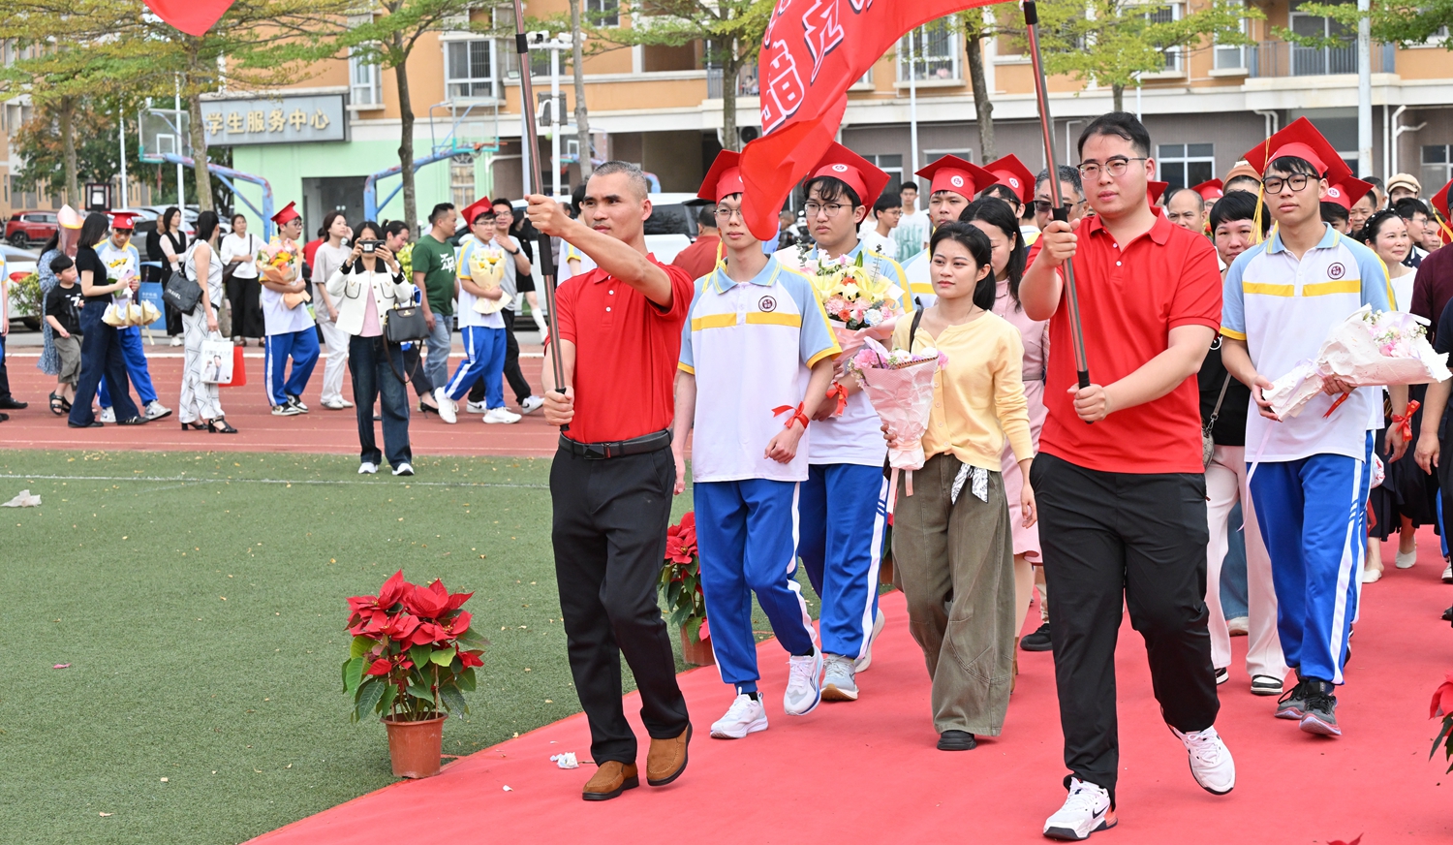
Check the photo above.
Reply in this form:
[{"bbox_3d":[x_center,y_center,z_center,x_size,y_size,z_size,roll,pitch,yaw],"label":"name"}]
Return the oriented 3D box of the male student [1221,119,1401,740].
[{"bbox_3d":[1.743,0.003,8.395,0.530,1.830,0.460,0,5,14],"label":"male student"}]

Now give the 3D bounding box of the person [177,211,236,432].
[{"bbox_3d":[-4.080,-0.800,22.043,0.550,1.692,0.500,0,4,12],"label":"person"}]

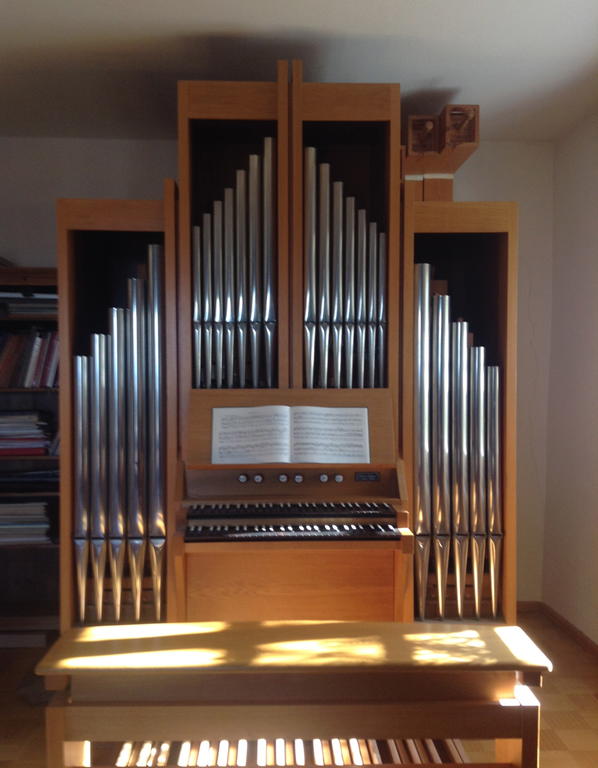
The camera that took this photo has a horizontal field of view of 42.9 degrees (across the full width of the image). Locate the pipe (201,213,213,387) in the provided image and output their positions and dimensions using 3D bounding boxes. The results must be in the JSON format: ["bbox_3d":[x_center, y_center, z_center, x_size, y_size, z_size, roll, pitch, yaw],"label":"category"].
[{"bbox_3d":[-0.371,-0.332,3.081,0.036,0.724,0.034,0,2,-1],"label":"pipe"}]

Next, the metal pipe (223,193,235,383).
[{"bbox_3d":[-0.281,-0.362,3.079,0.041,0.850,0.041,0,2,-2],"label":"metal pipe"}]

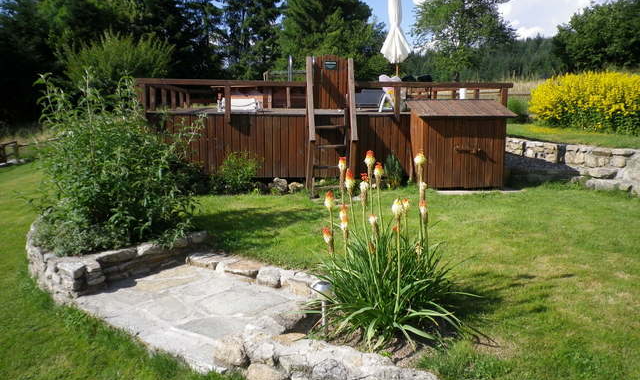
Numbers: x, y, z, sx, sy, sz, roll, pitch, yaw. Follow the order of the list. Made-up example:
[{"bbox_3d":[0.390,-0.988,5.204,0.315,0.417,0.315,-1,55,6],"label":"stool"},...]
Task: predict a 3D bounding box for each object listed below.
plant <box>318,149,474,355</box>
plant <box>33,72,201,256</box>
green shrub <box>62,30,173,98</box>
[{"bbox_3d":[0.475,0.301,3.607,0.970,1.155,0.880,2,10,8],"label":"plant"},{"bbox_3d":[-1.848,-0.330,4.868,1.500,1.478,1.300,-4,11,-21],"label":"plant"},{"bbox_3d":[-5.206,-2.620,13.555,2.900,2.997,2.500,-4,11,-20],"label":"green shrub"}]

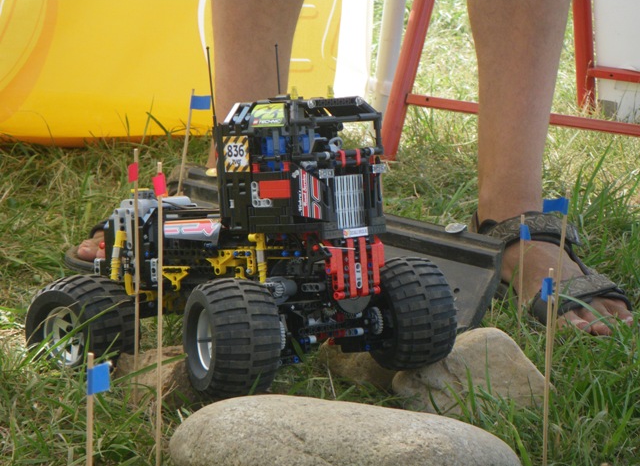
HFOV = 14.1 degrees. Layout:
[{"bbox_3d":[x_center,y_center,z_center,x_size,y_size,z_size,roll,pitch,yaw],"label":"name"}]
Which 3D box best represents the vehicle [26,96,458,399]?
[{"bbox_3d":[-0.073,0.004,2.446,0.333,0.259,0.250,0,5,45],"label":"vehicle"}]

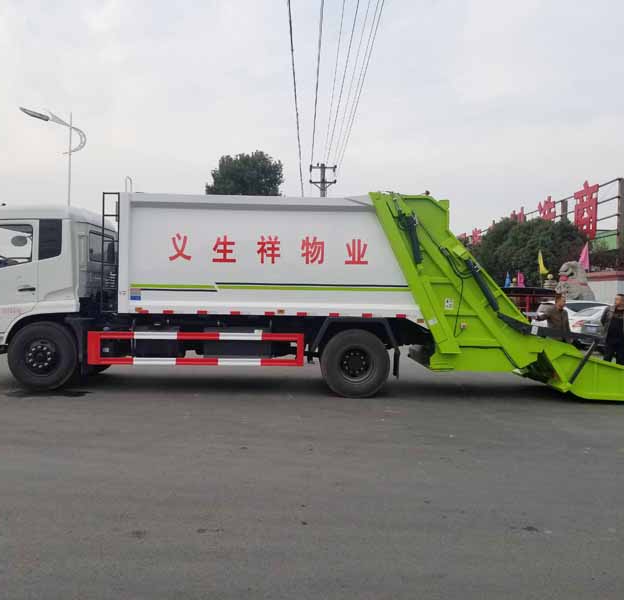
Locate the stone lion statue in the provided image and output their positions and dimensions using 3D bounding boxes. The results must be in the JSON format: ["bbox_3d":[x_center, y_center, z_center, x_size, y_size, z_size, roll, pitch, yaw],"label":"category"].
[{"bbox_3d":[10.963,-0.346,25.000,1.750,2.300,1.150,1,1,-6],"label":"stone lion statue"}]

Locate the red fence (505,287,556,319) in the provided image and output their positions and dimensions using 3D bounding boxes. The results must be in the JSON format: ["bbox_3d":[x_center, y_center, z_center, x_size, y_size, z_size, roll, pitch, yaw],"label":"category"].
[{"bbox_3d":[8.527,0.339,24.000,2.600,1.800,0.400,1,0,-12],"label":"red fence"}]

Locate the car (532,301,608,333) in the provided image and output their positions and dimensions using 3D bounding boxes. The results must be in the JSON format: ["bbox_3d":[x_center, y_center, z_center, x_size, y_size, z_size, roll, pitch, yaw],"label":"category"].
[{"bbox_3d":[8.600,0.794,20.400,1.800,1.500,4.600,1,1,-1],"label":"car"}]

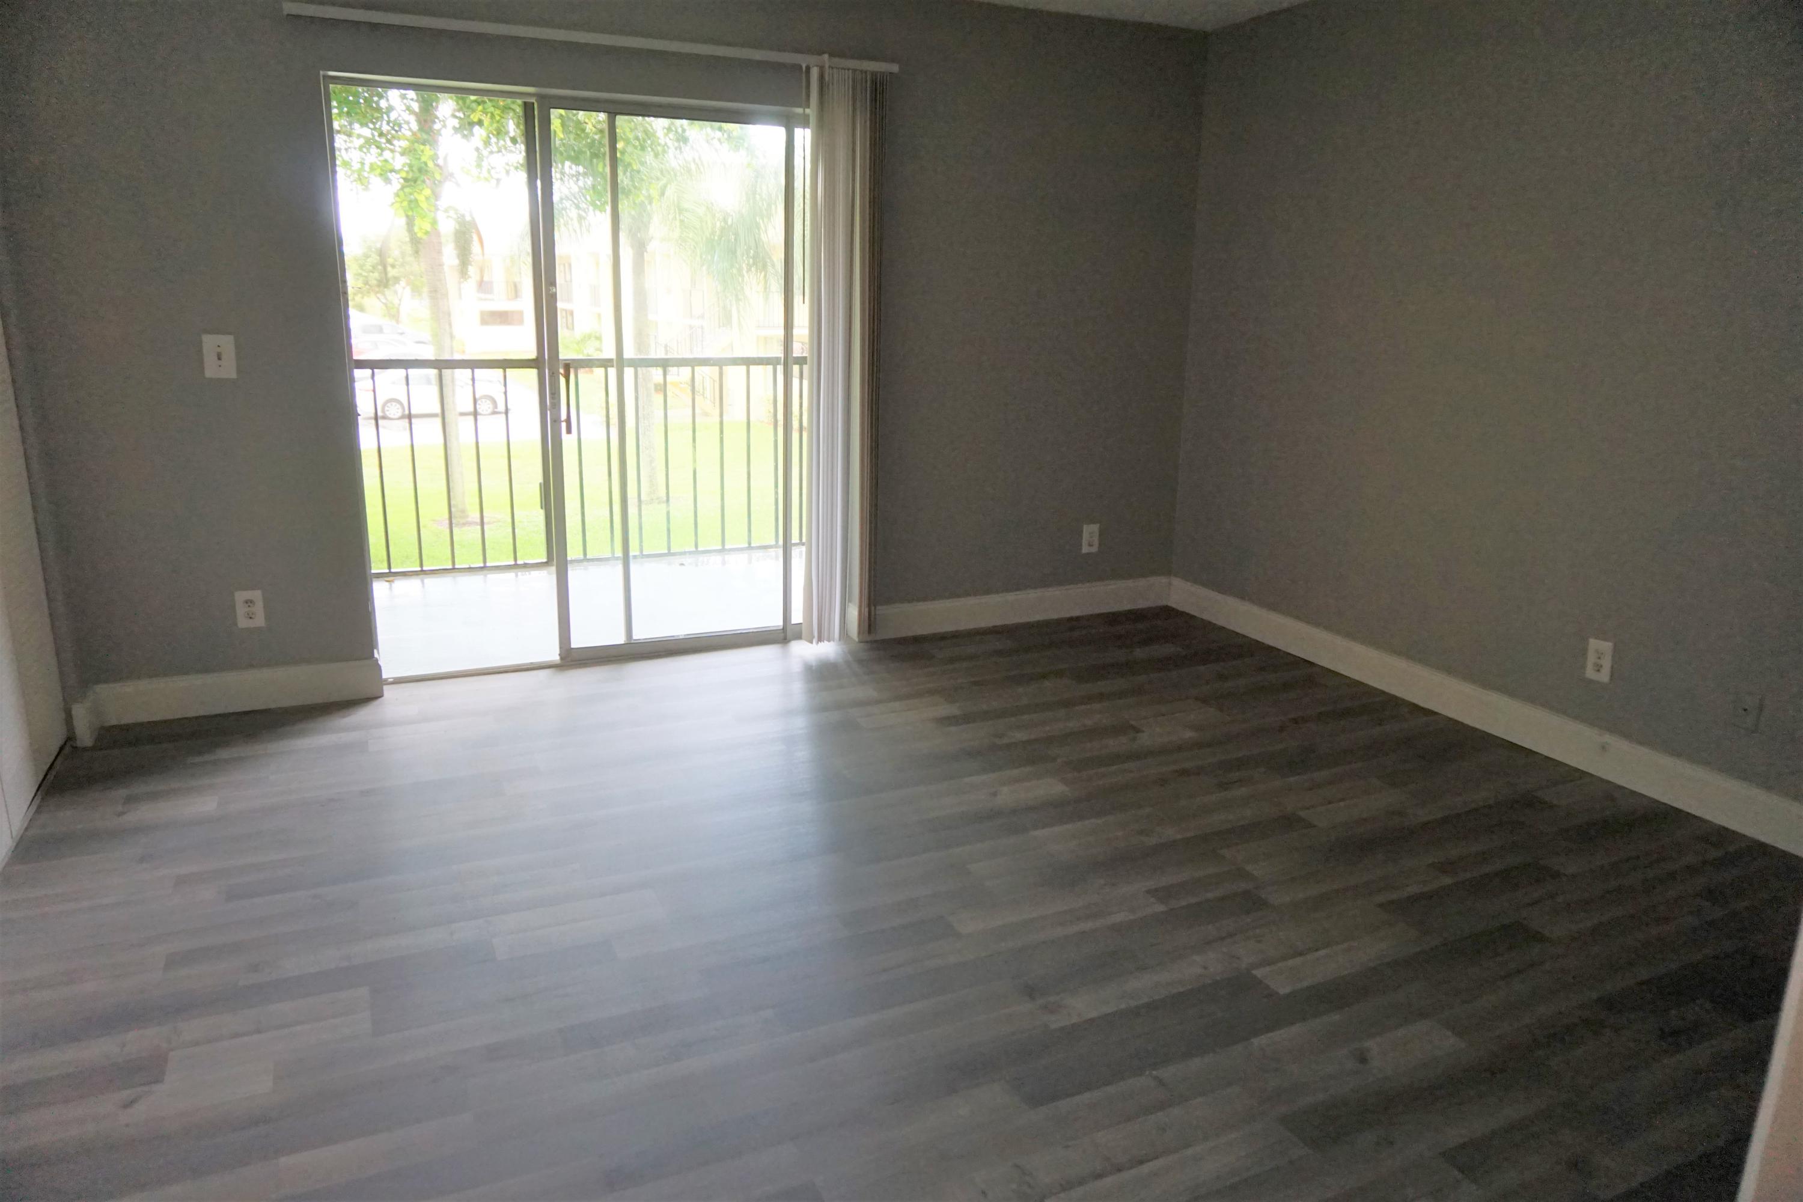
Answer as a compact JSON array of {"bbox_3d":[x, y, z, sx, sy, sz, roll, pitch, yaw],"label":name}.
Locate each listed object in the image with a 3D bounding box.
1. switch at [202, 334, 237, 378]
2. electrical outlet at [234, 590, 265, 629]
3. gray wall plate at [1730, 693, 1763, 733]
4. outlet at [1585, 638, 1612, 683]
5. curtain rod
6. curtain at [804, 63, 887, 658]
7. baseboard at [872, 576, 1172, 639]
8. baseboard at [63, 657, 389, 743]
[{"bbox_3d":[-2.146,-0.768,3.783,0.086,0.130,0.010,-6,16,-24],"label":"switch"},{"bbox_3d":[-2.161,0.029,3.990,0.077,0.121,0.010,-6,16,-24],"label":"electrical outlet"},{"bbox_3d":[2.252,0.292,3.200,0.009,0.109,0.070,-5,16,-23],"label":"gray wall plate"},{"bbox_3d":[2.117,0.182,3.649,0.010,0.121,0.076,-6,16,-24],"label":"outlet"},{"bbox_3d":[-0.924,-1.845,3.972,1.986,0.031,0.047,-6,16,-24],"label":"curtain rod"},{"bbox_3d":[-0.217,-0.882,4.558,0.259,2.129,0.100,-6,16,-24],"label":"curtain"},{"bbox_3d":[0.538,0.027,5.251,1.567,0.139,0.017,-6,16,-24],"label":"baseboard"},{"bbox_3d":[-2.182,0.324,3.949,0.874,0.139,0.204,-6,16,-24],"label":"baseboard"}]

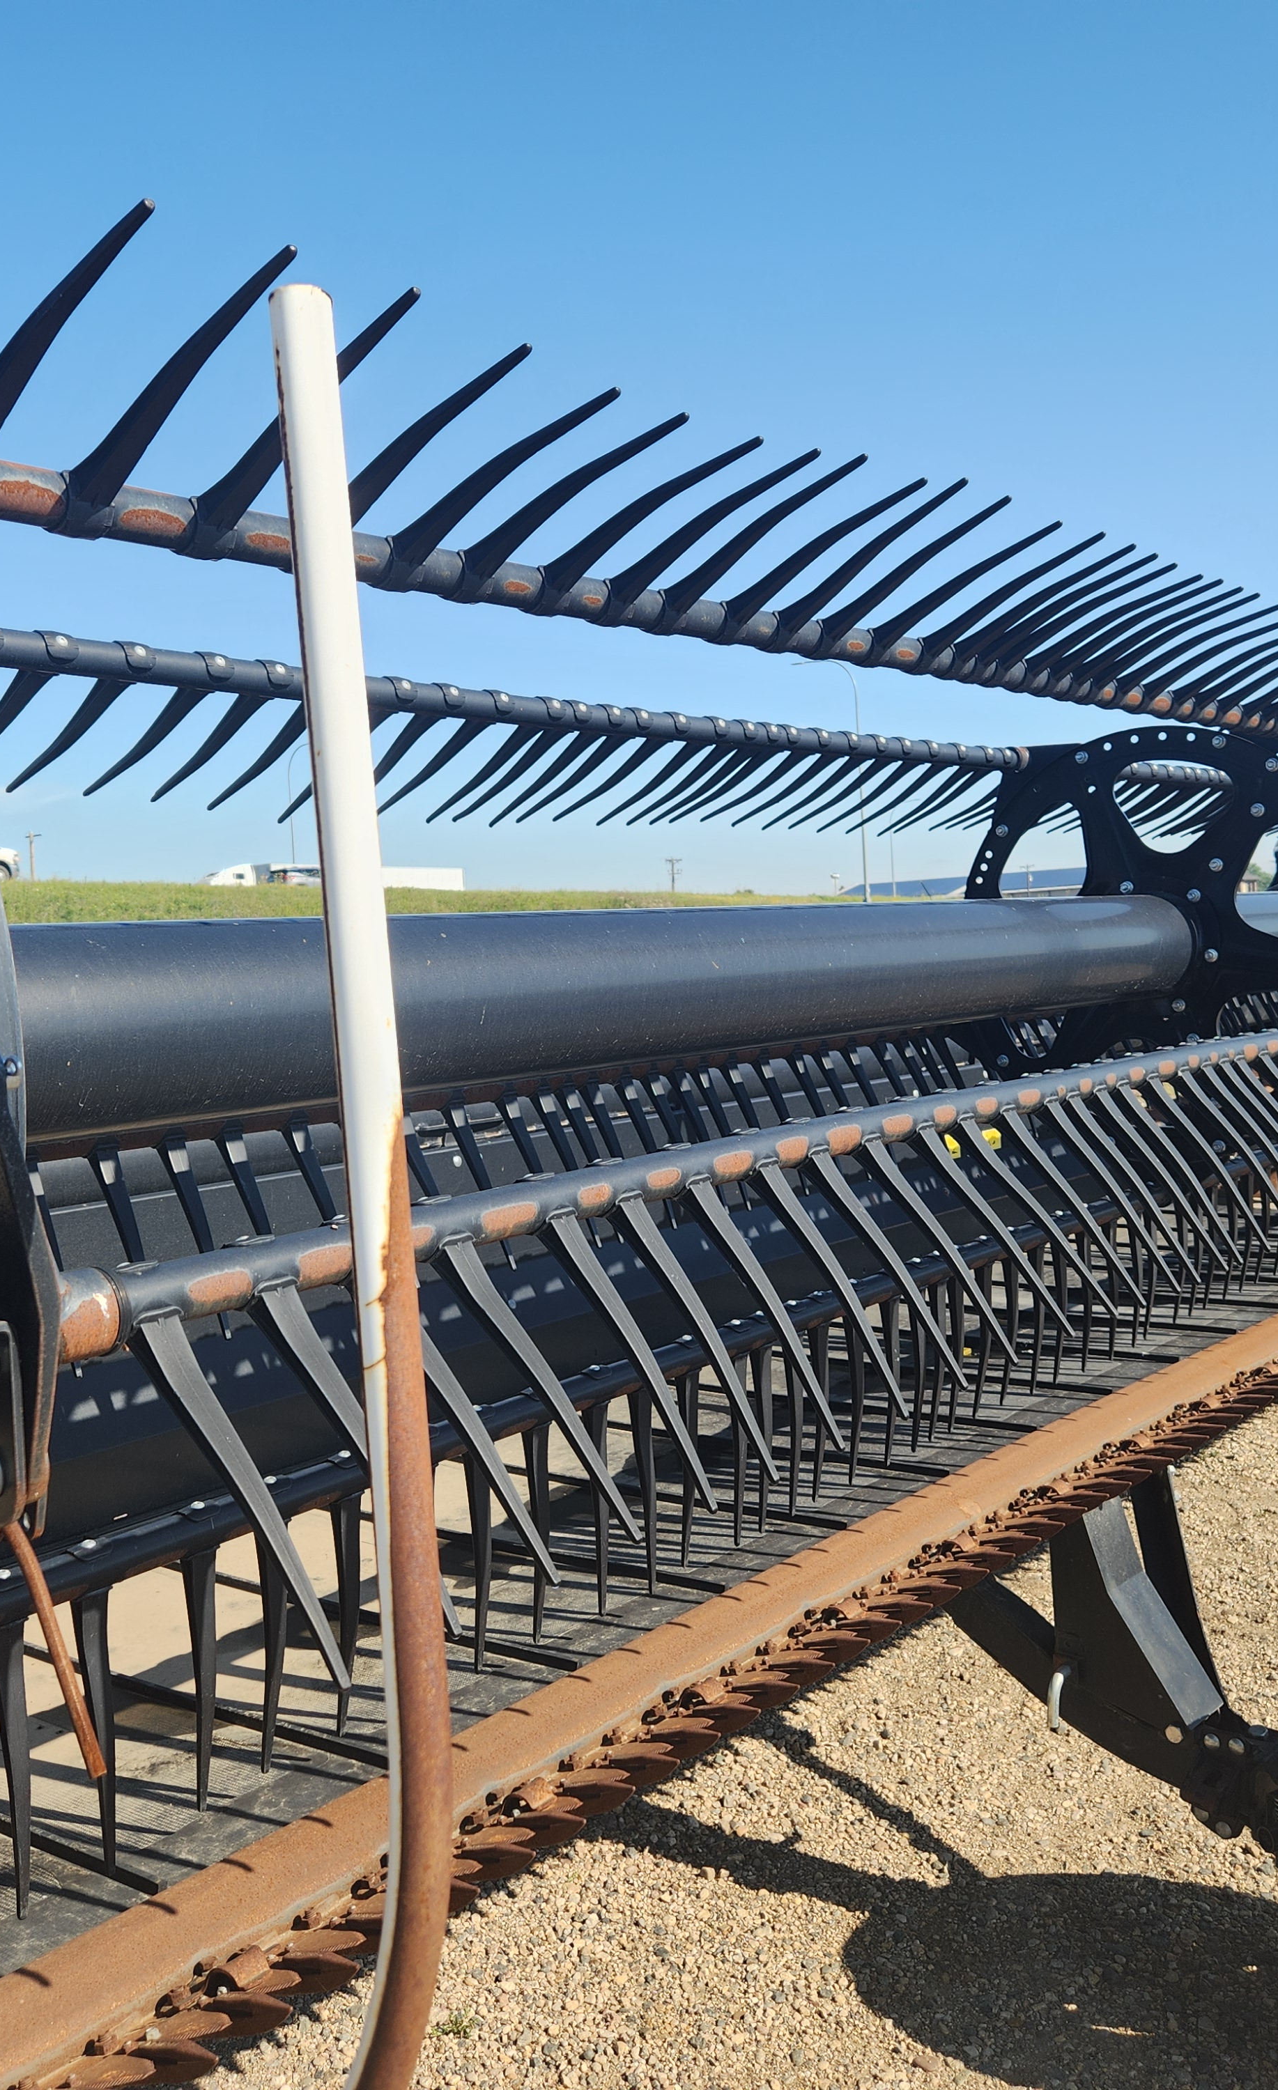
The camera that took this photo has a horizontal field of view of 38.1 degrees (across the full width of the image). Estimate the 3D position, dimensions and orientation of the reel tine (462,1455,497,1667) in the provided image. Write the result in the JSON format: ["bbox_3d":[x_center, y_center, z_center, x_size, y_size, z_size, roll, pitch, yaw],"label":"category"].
[{"bbox_3d":[-0.195,0.625,2.250,0.036,0.283,0.031,5,8,39],"label":"reel tine"}]

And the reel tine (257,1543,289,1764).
[{"bbox_3d":[-0.399,0.650,2.006,0.036,0.279,0.031,7,9,38],"label":"reel tine"}]

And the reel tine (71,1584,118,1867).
[{"bbox_3d":[-0.529,0.671,1.822,0.036,0.283,0.031,0,4,39],"label":"reel tine"}]

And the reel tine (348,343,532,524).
[{"bbox_3d":[-0.181,-0.498,1.543,0.268,0.042,0.032,-29,-14,37],"label":"reel tine"}]

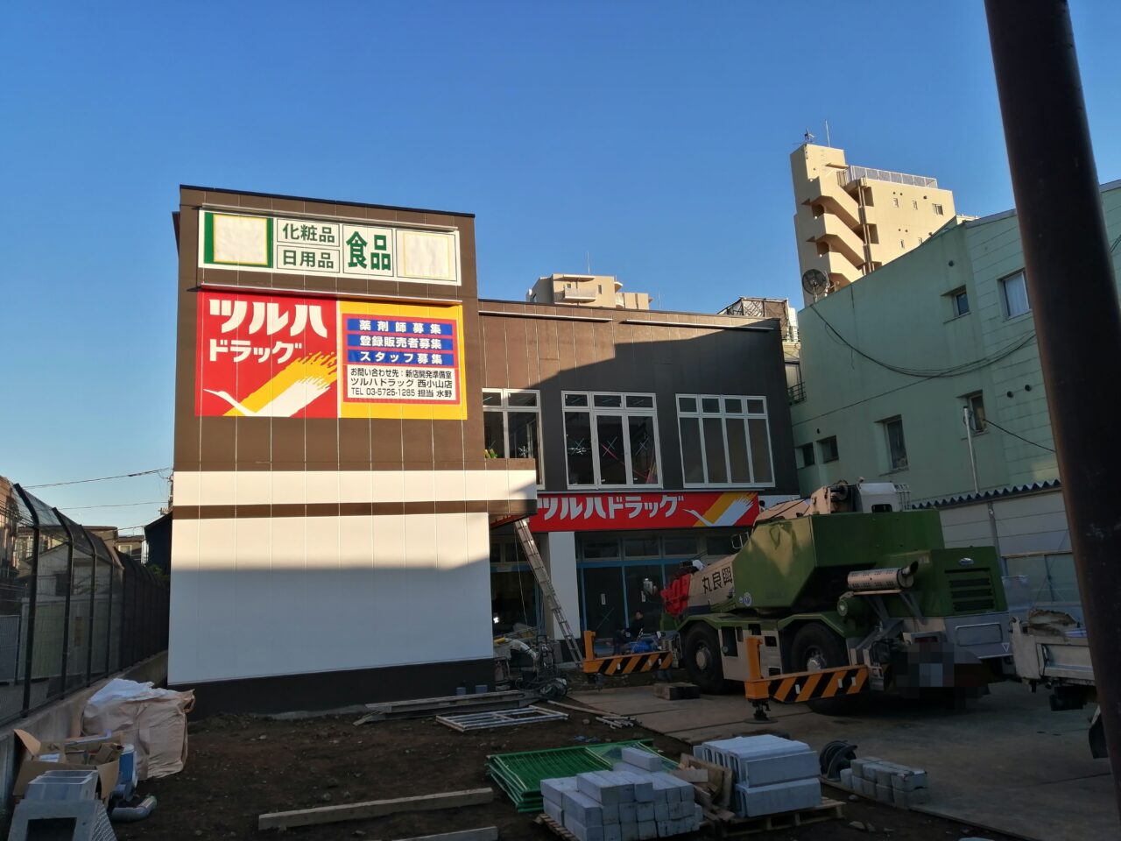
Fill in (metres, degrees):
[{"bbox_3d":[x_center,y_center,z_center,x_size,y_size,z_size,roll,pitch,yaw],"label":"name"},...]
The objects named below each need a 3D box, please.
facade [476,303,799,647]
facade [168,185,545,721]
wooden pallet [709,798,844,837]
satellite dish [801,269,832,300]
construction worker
[{"bbox_3d":[0.835,2.158,27.129,10.450,9.450,7.000,1,-11,-21],"label":"facade"},{"bbox_3d":[-4.402,0.812,18.381,6.600,9.430,4.500,1,-11,-21],"label":"facade"},{"bbox_3d":[1.466,2.991,6.802,1.010,0.130,1.000,1,-11,-21],"label":"wooden pallet"},{"bbox_3d":[7.897,-4.205,27.000,0.820,0.950,0.500,-11,-13,36],"label":"satellite dish"},{"bbox_3d":[1.588,4.967,20.200,0.750,1.180,0.520,6,-14,-40],"label":"construction worker"}]

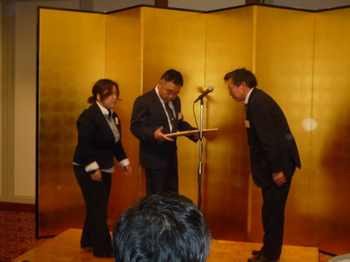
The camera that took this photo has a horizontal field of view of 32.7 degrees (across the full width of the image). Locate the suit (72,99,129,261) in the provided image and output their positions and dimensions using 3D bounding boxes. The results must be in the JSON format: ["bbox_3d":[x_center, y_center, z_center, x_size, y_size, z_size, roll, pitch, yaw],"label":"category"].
[{"bbox_3d":[-0.654,0.396,5.200,0.430,1.310,0.460,3,4,35],"label":"suit"}]

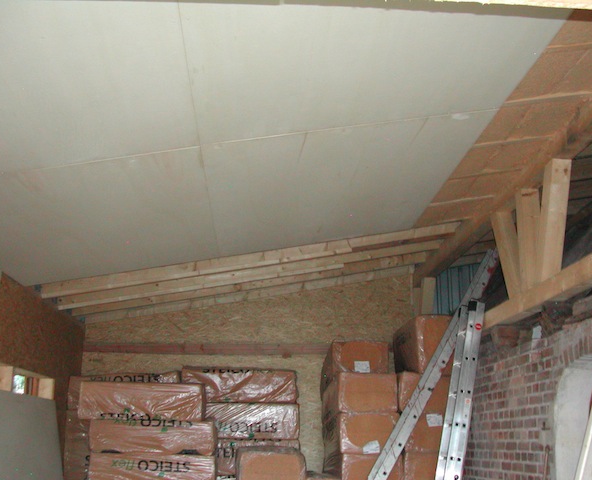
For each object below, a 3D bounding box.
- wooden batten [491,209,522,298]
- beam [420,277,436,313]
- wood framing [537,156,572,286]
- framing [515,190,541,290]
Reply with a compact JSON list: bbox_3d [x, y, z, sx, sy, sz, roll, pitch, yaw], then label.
[{"bbox_3d":[1.735,0.116,5.647,0.120,0.860,0.170,1,-36,-3],"label":"wooden batten"},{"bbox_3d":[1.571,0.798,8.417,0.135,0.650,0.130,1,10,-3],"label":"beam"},{"bbox_3d":[1.790,-0.112,4.893,0.135,0.880,0.125,1,10,-3],"label":"wood framing"},{"bbox_3d":[1.764,-0.001,5.260,0.130,0.760,0.130,1,-16,-3],"label":"framing"}]

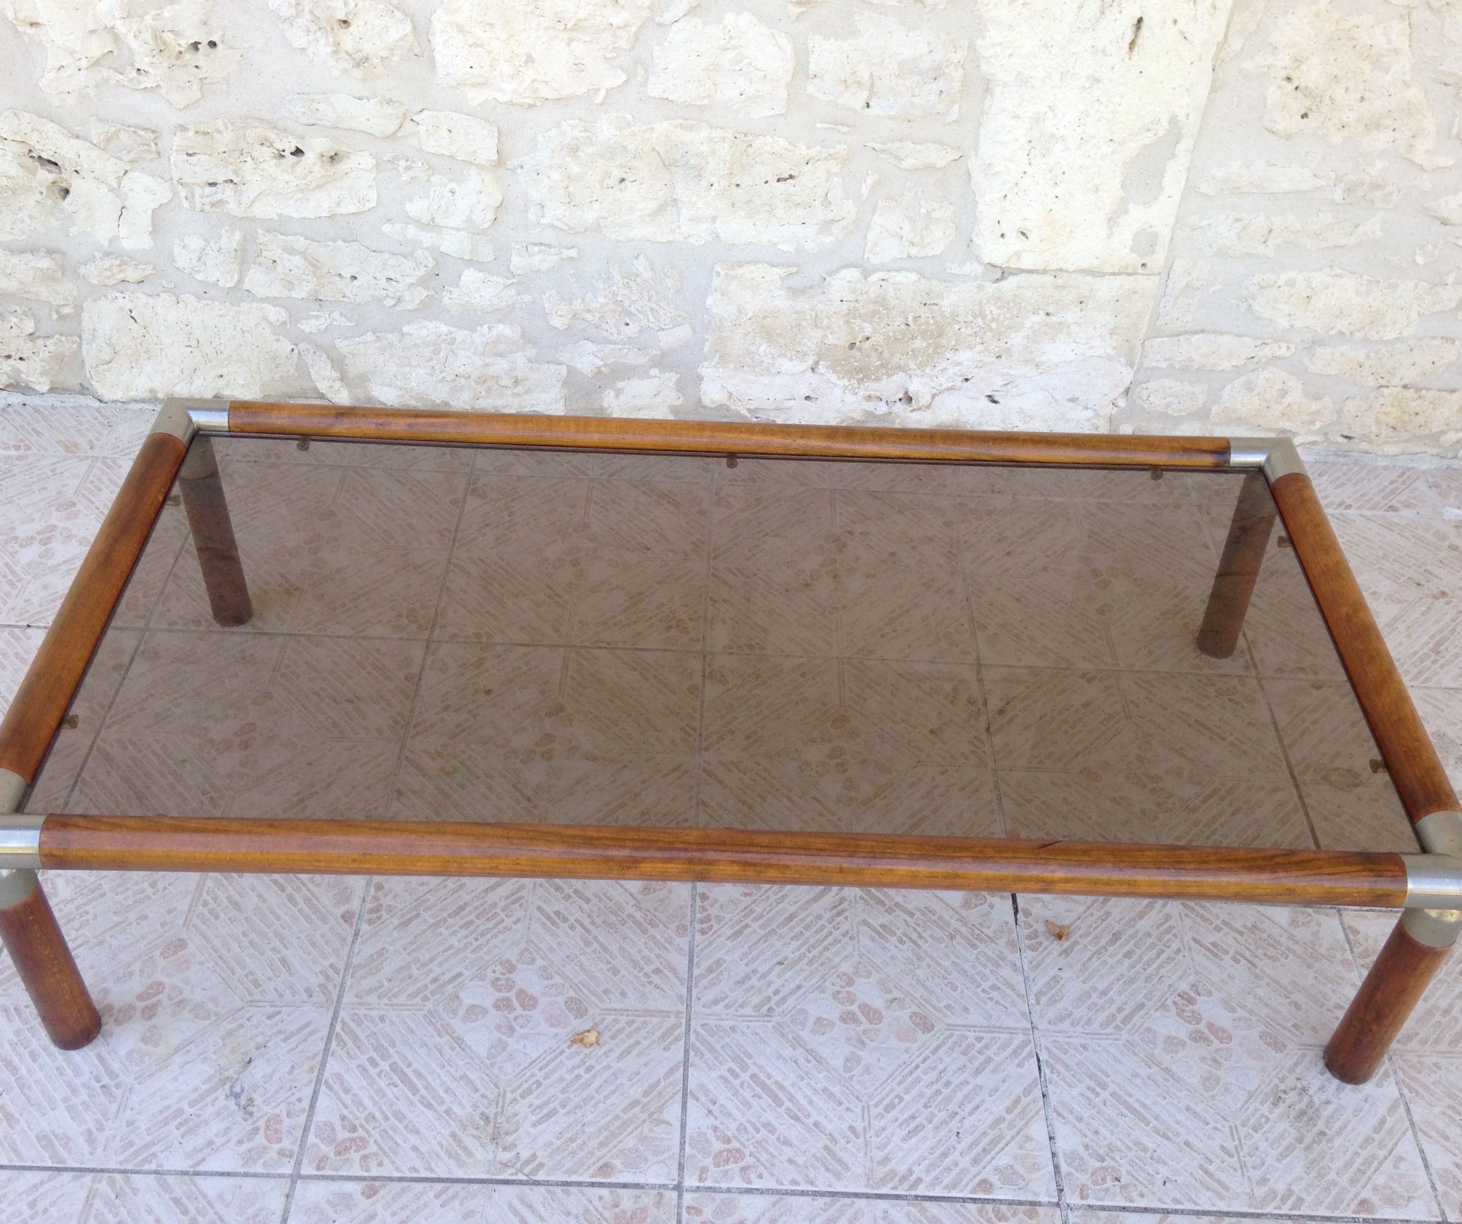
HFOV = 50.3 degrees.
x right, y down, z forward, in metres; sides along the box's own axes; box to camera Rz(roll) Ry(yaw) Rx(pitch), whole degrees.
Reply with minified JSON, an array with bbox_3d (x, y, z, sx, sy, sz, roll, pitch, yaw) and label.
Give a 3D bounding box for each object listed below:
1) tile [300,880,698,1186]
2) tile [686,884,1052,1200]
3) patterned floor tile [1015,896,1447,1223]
[{"bbox_3d":[-0.215,0.400,1.533,0.340,0.010,0.349,2,41,-1],"label":"tile"},{"bbox_3d":[0.129,0.415,1.537,0.340,0.010,0.349,2,41,-1],"label":"tile"},{"bbox_3d":[0.474,0.430,1.541,0.340,0.010,0.349,2,41,-1],"label":"patterned floor tile"}]

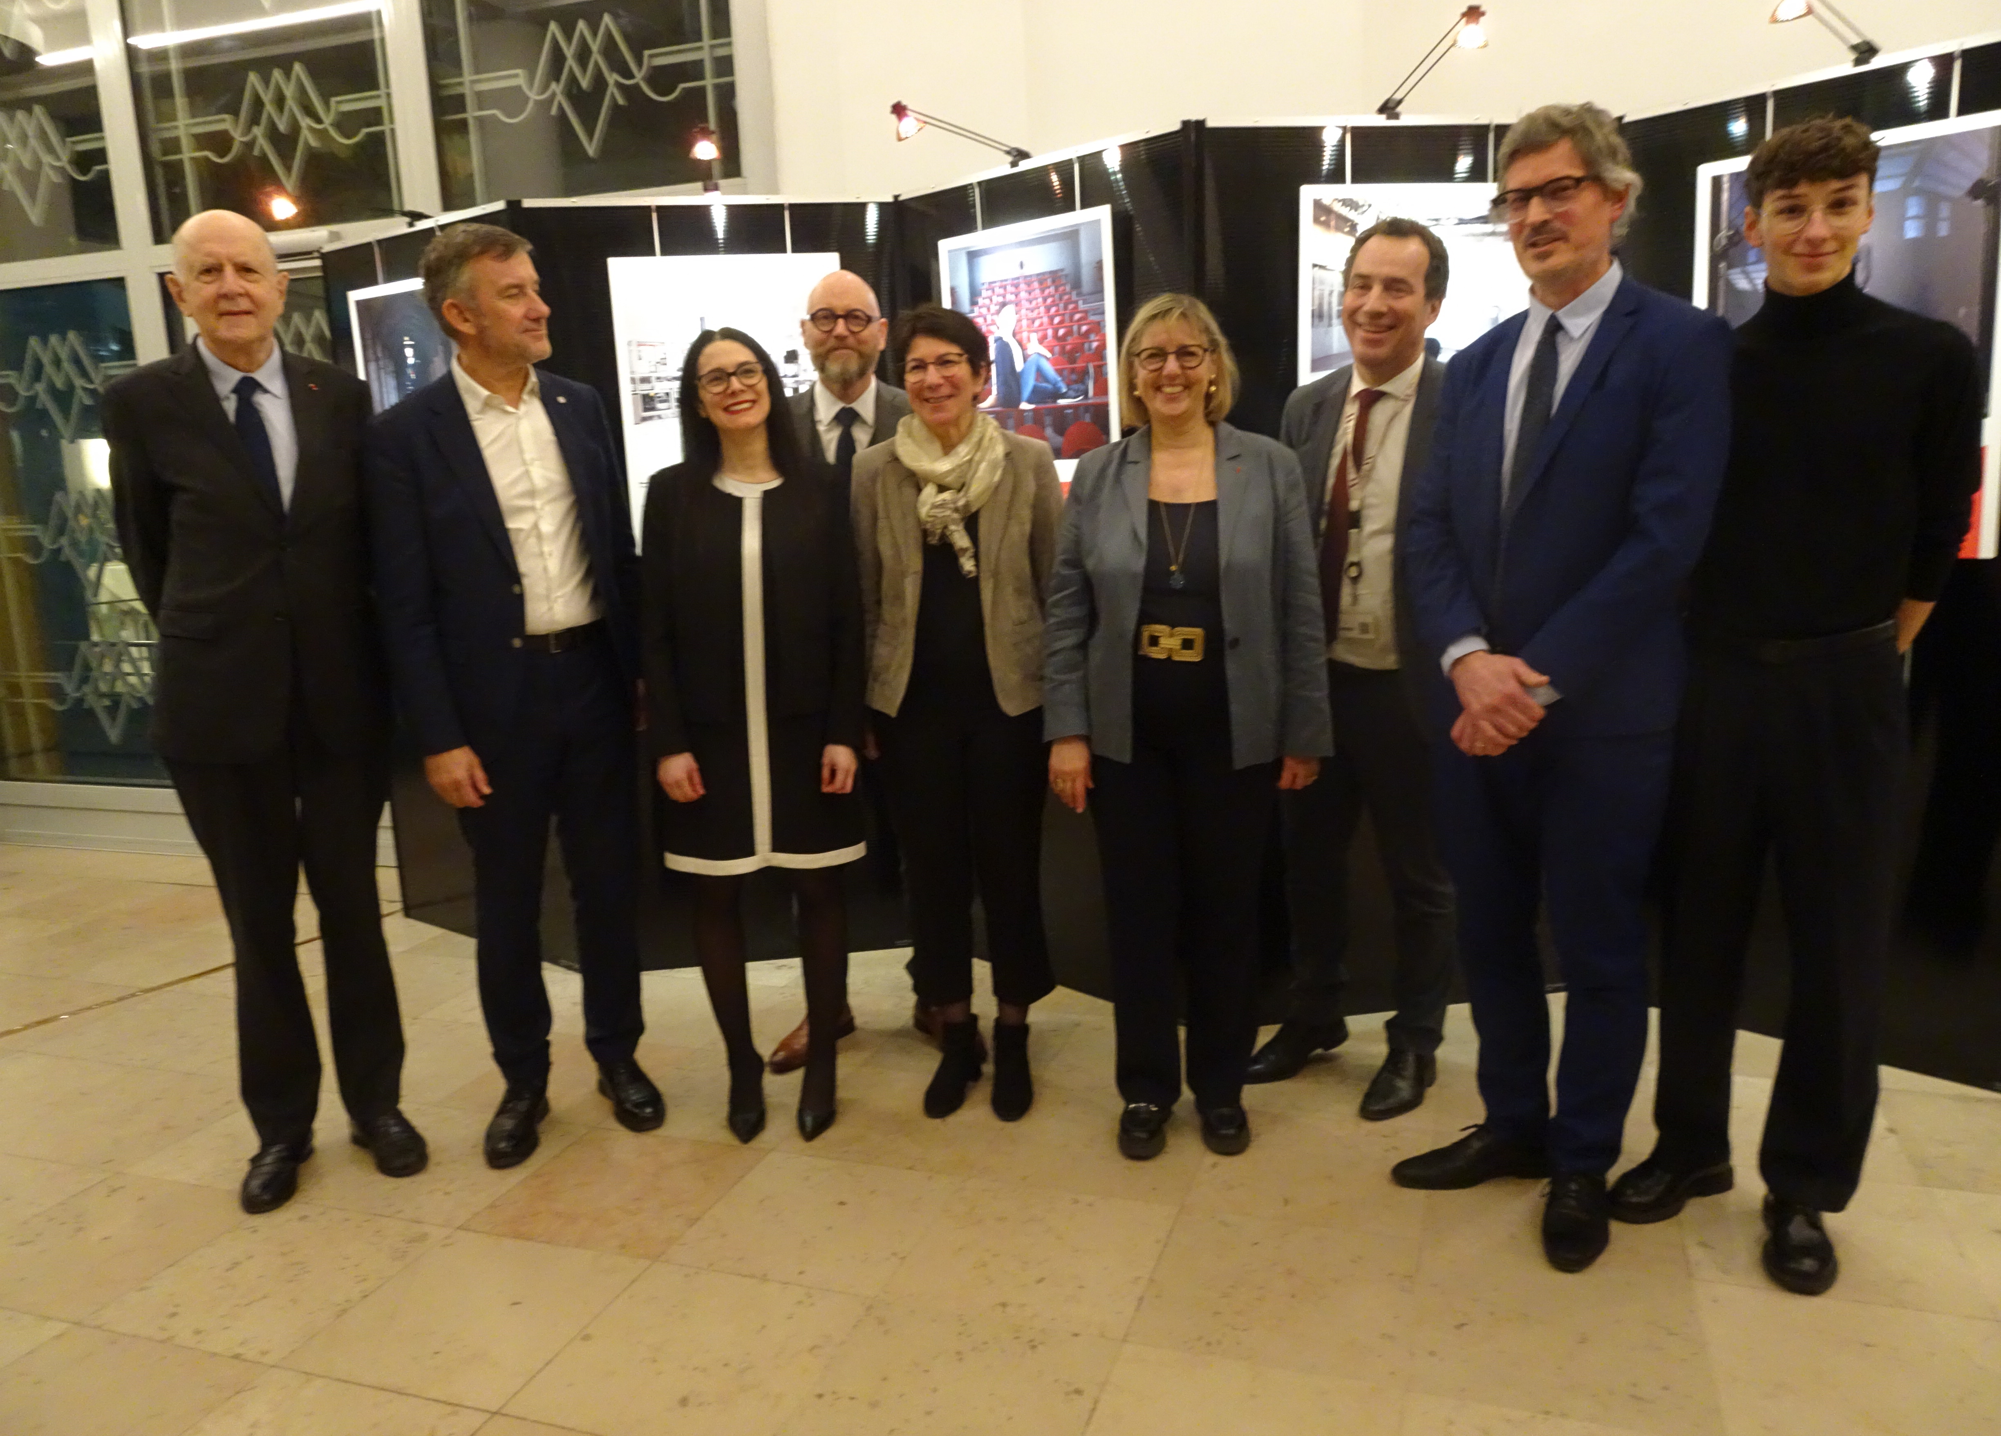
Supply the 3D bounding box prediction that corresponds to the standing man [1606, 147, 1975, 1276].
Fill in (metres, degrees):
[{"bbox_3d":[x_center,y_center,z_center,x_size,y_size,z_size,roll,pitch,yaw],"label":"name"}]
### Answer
[{"bbox_3d":[1.178,-0.012,2.134,0.540,1.720,0.380,3,11,32],"label":"standing man"}]

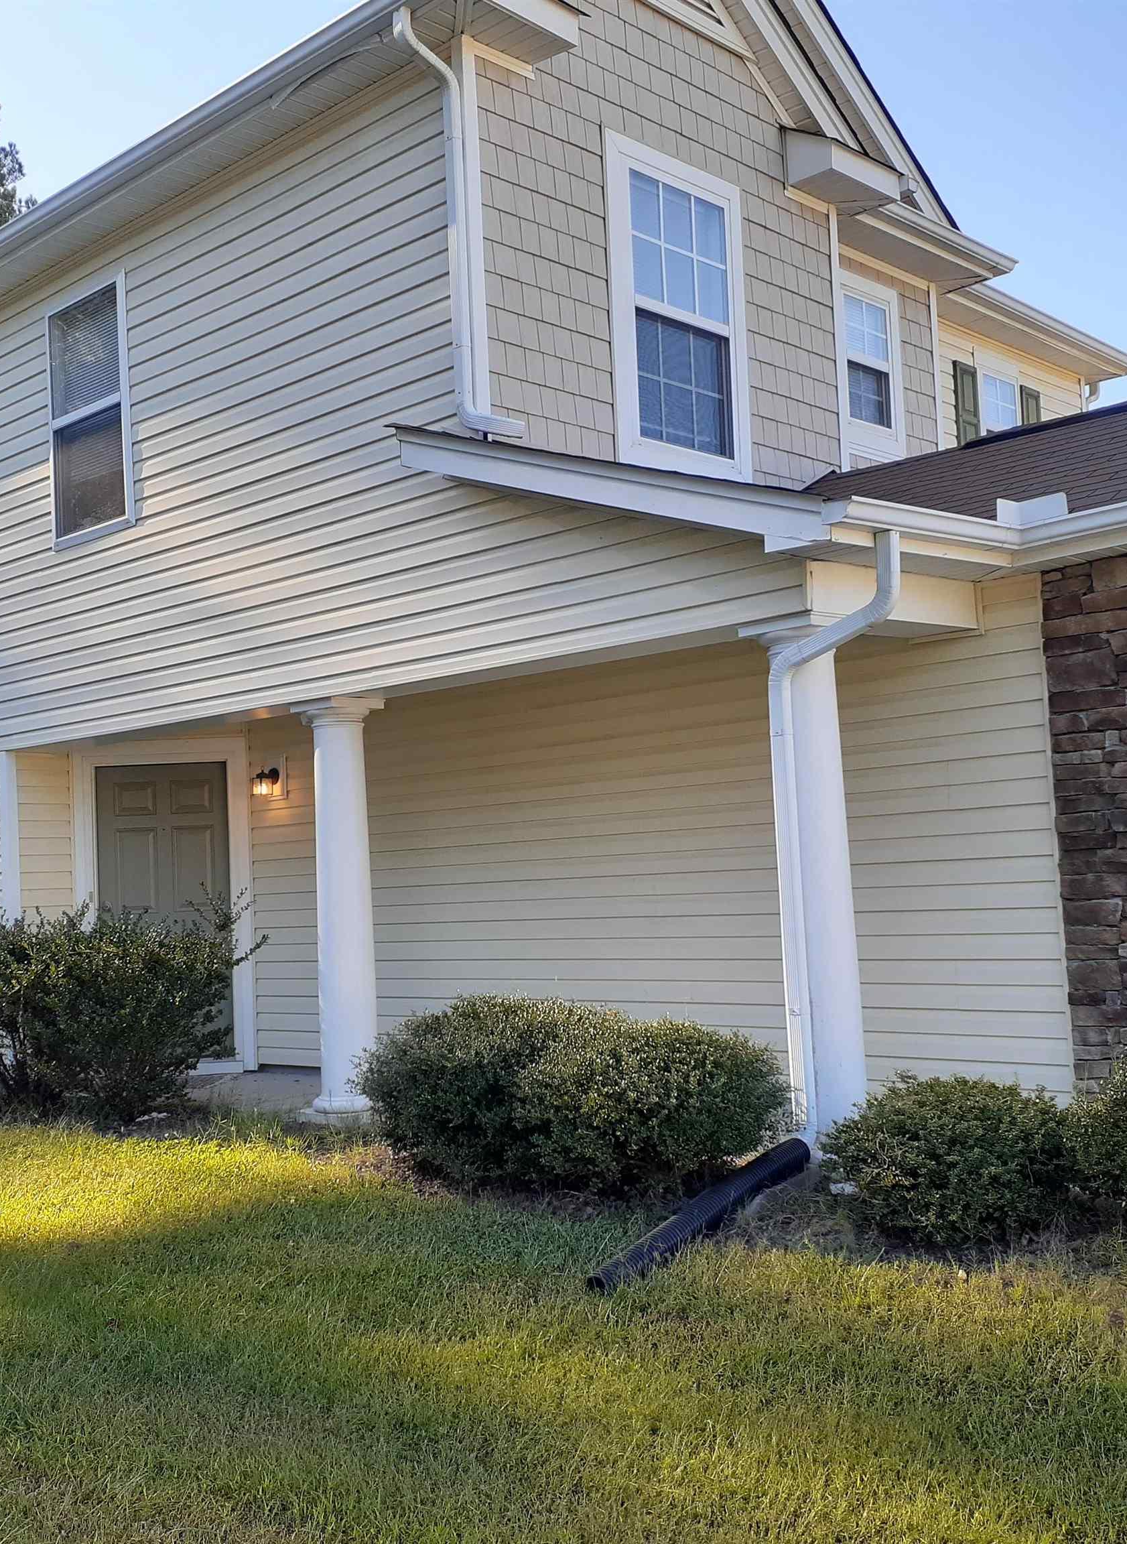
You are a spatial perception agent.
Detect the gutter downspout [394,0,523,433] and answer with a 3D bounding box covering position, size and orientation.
[{"bbox_3d":[-0.479,-2.581,7.465,0.470,2.114,0.381,-6,-5,44],"label":"gutter downspout"}]

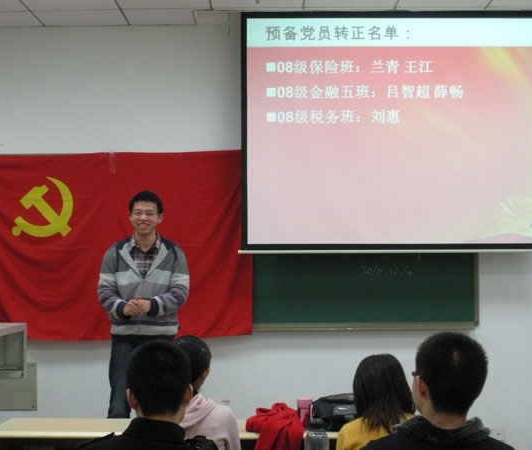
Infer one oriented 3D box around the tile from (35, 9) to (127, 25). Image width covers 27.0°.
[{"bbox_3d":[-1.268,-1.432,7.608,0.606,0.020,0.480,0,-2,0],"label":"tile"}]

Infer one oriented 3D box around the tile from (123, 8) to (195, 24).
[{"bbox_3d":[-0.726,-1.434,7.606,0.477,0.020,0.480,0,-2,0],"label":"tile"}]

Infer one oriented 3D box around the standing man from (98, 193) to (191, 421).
[{"bbox_3d":[-0.648,0.684,5.918,0.500,1.740,0.360,0,-2,3],"label":"standing man"}]

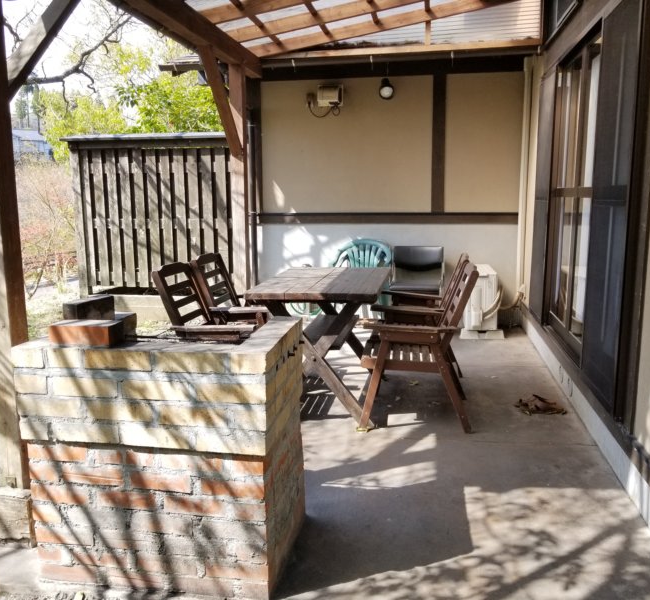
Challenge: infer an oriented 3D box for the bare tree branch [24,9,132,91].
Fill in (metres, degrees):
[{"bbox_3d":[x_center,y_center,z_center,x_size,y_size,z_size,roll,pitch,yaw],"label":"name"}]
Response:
[{"bbox_3d":[-3.180,-3.218,7.720,1.300,0.900,0.500,-4,10,-21],"label":"bare tree branch"}]

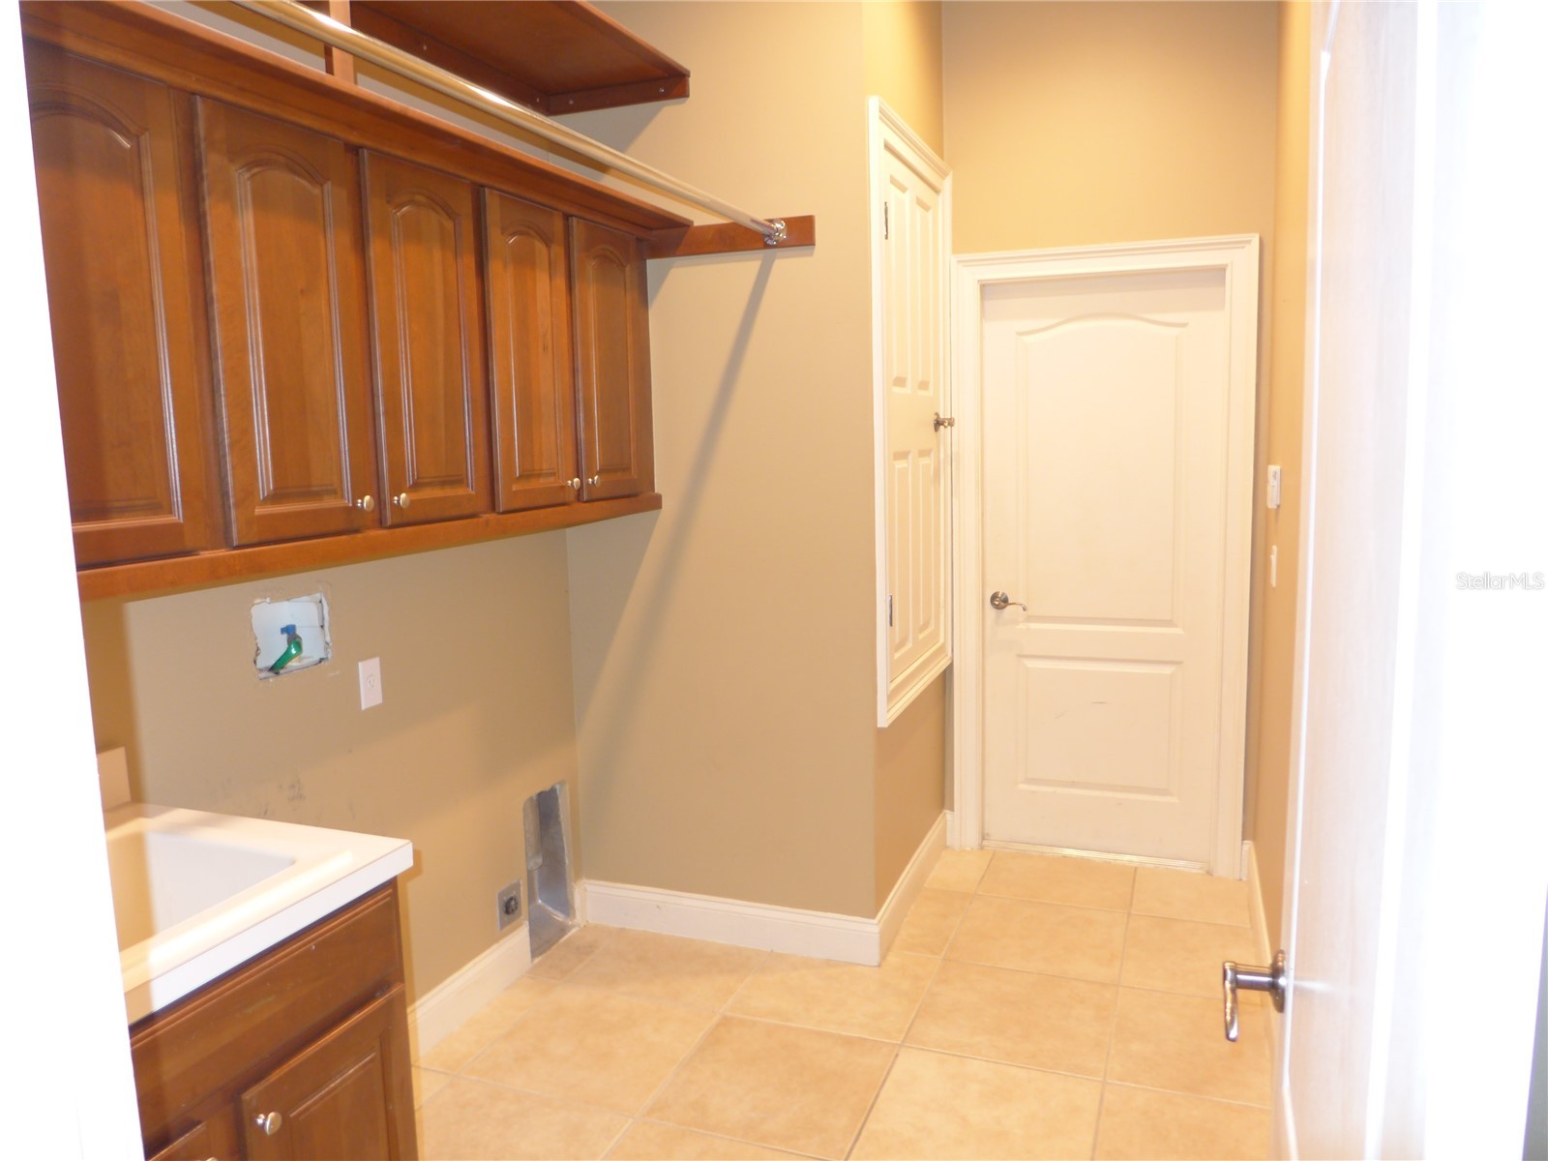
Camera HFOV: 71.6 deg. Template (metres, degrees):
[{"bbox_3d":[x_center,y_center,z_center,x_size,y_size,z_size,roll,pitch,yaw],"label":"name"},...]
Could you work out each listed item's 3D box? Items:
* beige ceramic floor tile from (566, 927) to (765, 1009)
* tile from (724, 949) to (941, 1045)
[{"bbox_3d":[-0.303,1.158,3.201,0.495,0.010,0.370,1,7,21],"label":"beige ceramic floor tile"},{"bbox_3d":[0.185,1.161,3.077,0.495,0.010,0.495,1,7,21],"label":"tile"}]

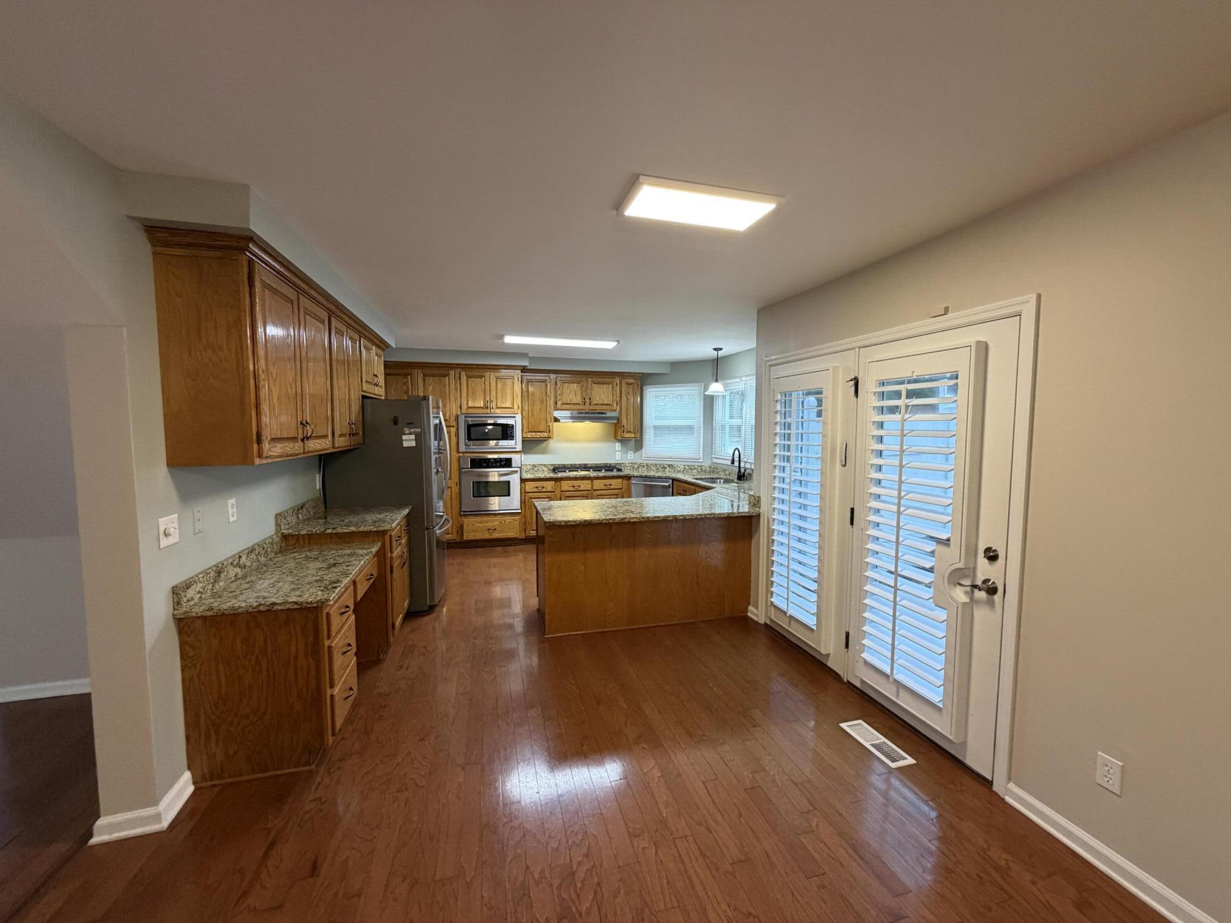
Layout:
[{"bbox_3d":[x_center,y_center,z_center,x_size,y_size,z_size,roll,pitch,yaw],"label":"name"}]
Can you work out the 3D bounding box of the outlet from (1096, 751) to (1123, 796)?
[{"bbox_3d":[1.781,1.130,1.798,0.014,0.128,0.073,-1,4,-15],"label":"outlet"}]

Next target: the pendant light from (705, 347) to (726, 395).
[{"bbox_3d":[1.207,-1.075,5.974,0.234,0.557,0.234,0,4,0],"label":"pendant light"}]

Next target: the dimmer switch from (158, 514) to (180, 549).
[{"bbox_3d":[-1.791,0.283,2.016,0.028,0.119,0.120,-1,4,-15],"label":"dimmer switch"}]

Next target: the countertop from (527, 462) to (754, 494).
[{"bbox_3d":[0.281,0.177,6.186,2.675,0.137,2.371,-1,4,-15],"label":"countertop"}]

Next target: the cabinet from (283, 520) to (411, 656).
[{"bbox_3d":[-1.909,0.858,3.643,0.636,0.866,0.874,-1,4,-15],"label":"cabinet"}]

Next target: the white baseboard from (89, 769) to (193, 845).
[{"bbox_3d":[-1.877,1.360,1.995,0.229,0.103,0.265,-1,4,-15],"label":"white baseboard"}]

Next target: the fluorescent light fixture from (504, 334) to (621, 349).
[{"bbox_3d":[-0.567,-1.288,5.368,1.217,0.058,0.328,-1,4,-15],"label":"fluorescent light fixture"}]

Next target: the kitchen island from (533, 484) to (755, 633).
[{"bbox_3d":[0.222,0.816,4.133,1.716,0.897,0.889,-1,4,-15],"label":"kitchen island"}]

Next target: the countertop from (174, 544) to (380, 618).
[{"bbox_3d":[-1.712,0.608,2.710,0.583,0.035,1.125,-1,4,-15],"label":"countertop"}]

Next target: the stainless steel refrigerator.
[{"bbox_3d":[-2.024,0.341,4.546,0.901,1.793,0.912,-1,4,-15],"label":"stainless steel refrigerator"}]

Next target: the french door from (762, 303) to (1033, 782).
[{"bbox_3d":[1.413,0.333,2.999,0.125,2.059,1.885,-1,4,-15],"label":"french door"}]

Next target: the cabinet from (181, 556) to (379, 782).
[{"bbox_3d":[-1.693,0.983,2.694,0.551,0.757,1.053,-1,4,-15],"label":"cabinet"}]

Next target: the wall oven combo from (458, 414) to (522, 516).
[{"bbox_3d":[-1.642,0.022,6.554,0.758,1.256,0.580,-1,4,-15],"label":"wall oven combo"}]

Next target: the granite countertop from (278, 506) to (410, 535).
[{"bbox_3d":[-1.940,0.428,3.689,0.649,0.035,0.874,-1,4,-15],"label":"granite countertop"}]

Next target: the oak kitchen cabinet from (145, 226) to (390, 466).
[{"bbox_3d":[-2.052,-0.556,3.482,0.359,0.937,3.046,-1,4,-15],"label":"oak kitchen cabinet"}]

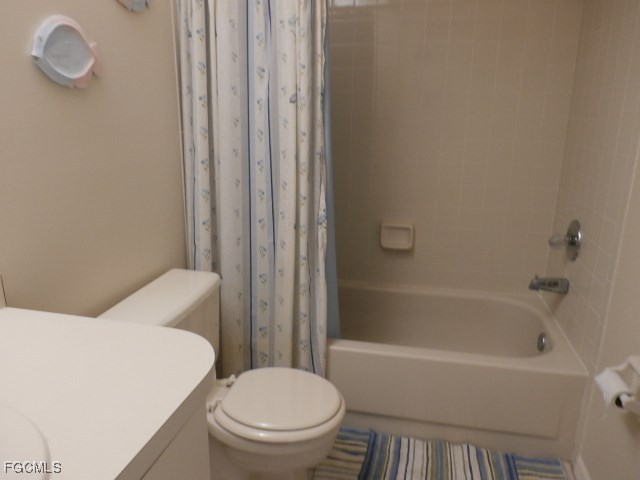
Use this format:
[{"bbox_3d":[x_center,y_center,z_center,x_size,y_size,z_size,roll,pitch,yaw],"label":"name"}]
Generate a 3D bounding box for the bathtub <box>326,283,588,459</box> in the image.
[{"bbox_3d":[0.302,0.506,2.181,1.500,0.365,0.750,3,16,12],"label":"bathtub"}]

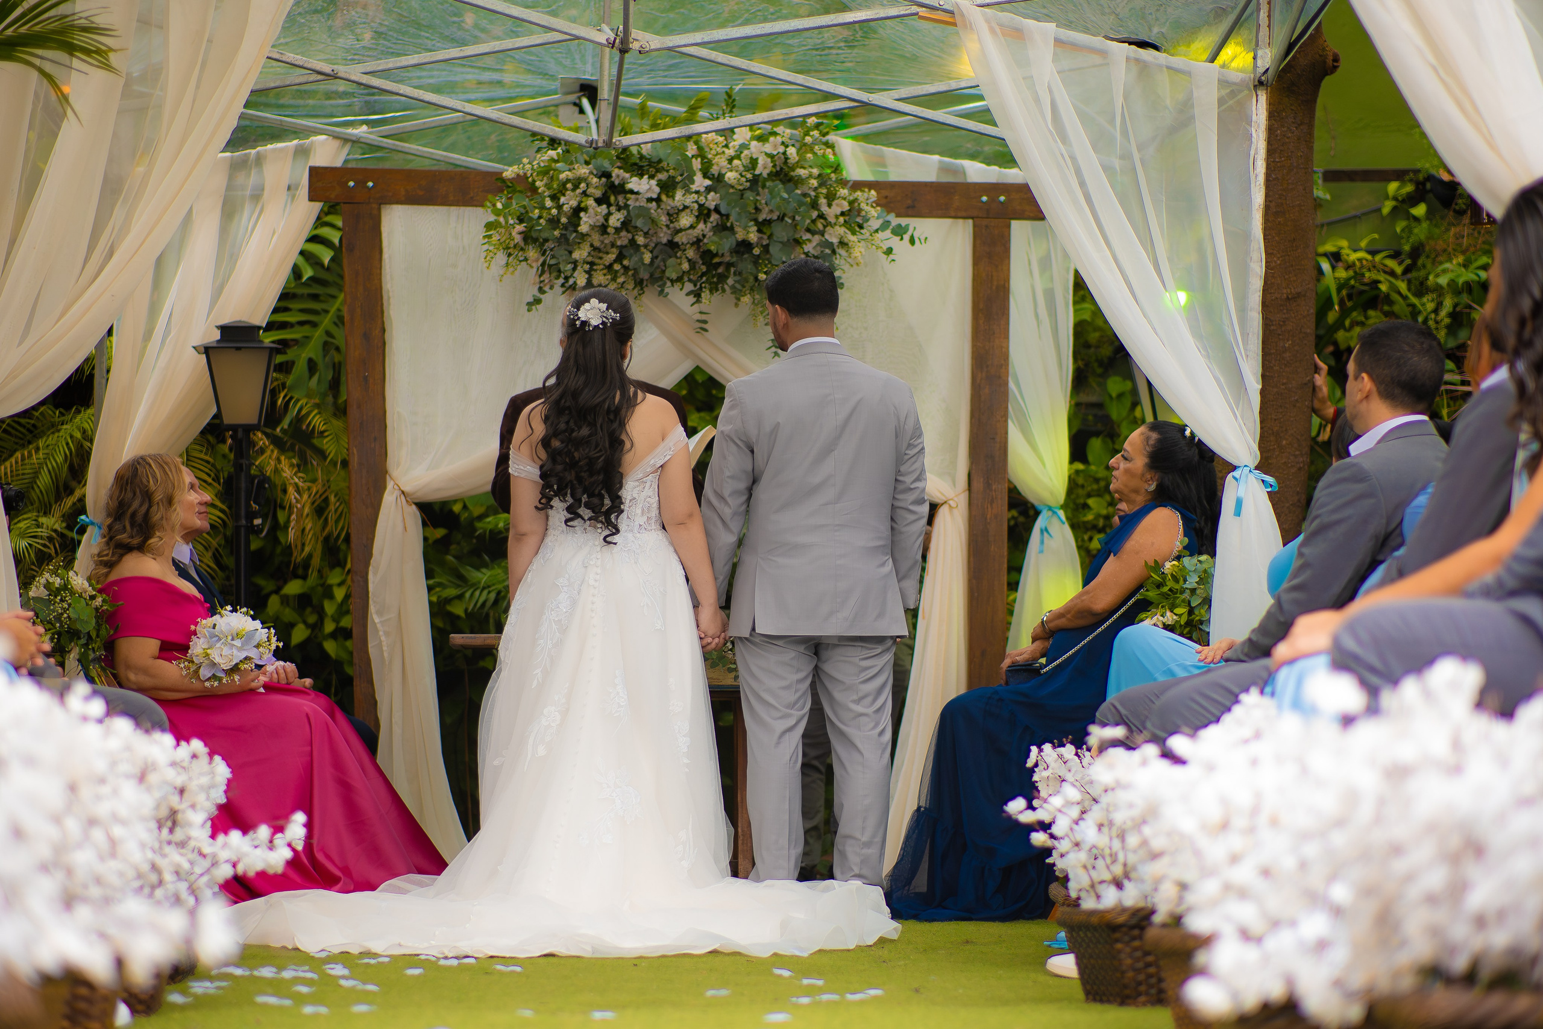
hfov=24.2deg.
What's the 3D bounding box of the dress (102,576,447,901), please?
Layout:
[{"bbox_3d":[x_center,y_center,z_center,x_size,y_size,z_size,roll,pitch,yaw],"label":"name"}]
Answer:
[{"bbox_3d":[-1.350,0.600,9.750,0.900,0.880,0.600,0,-1,-9],"label":"dress"}]

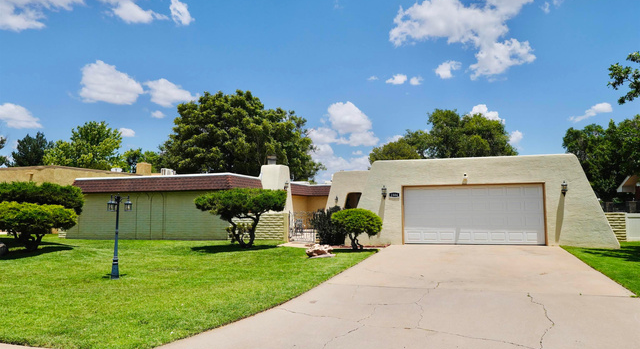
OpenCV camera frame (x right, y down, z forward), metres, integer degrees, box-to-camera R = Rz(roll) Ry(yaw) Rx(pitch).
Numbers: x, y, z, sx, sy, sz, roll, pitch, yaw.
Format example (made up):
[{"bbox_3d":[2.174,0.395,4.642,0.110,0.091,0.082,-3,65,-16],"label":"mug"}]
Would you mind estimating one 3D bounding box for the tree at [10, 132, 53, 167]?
[{"bbox_3d":[-31.652,0.228,43.000,4.277,10.042,4.277,3,-6,-37],"label":"tree"}]

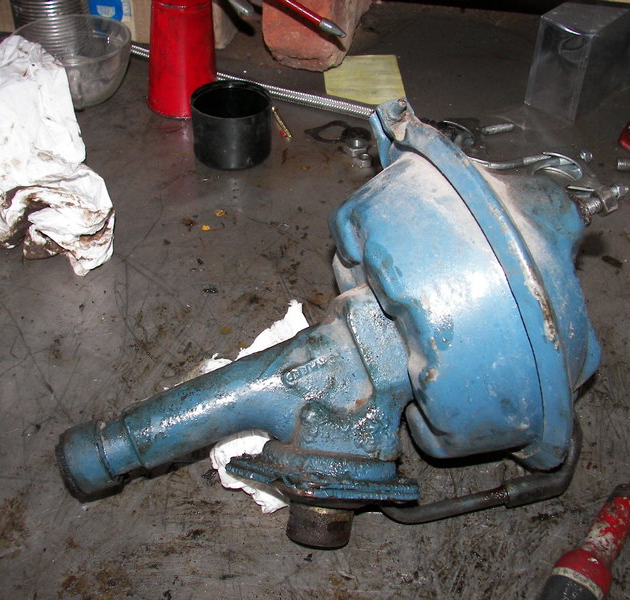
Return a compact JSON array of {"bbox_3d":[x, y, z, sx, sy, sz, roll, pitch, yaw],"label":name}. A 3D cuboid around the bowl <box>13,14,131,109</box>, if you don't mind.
[{"bbox_3d":[-0.231,-0.224,0.803,0.112,0.058,0.112,1,41,-1],"label":"bowl"}]

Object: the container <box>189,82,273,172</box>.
[{"bbox_3d":[-0.072,-0.151,0.728,0.068,0.054,0.068,1,41,0],"label":"container"}]

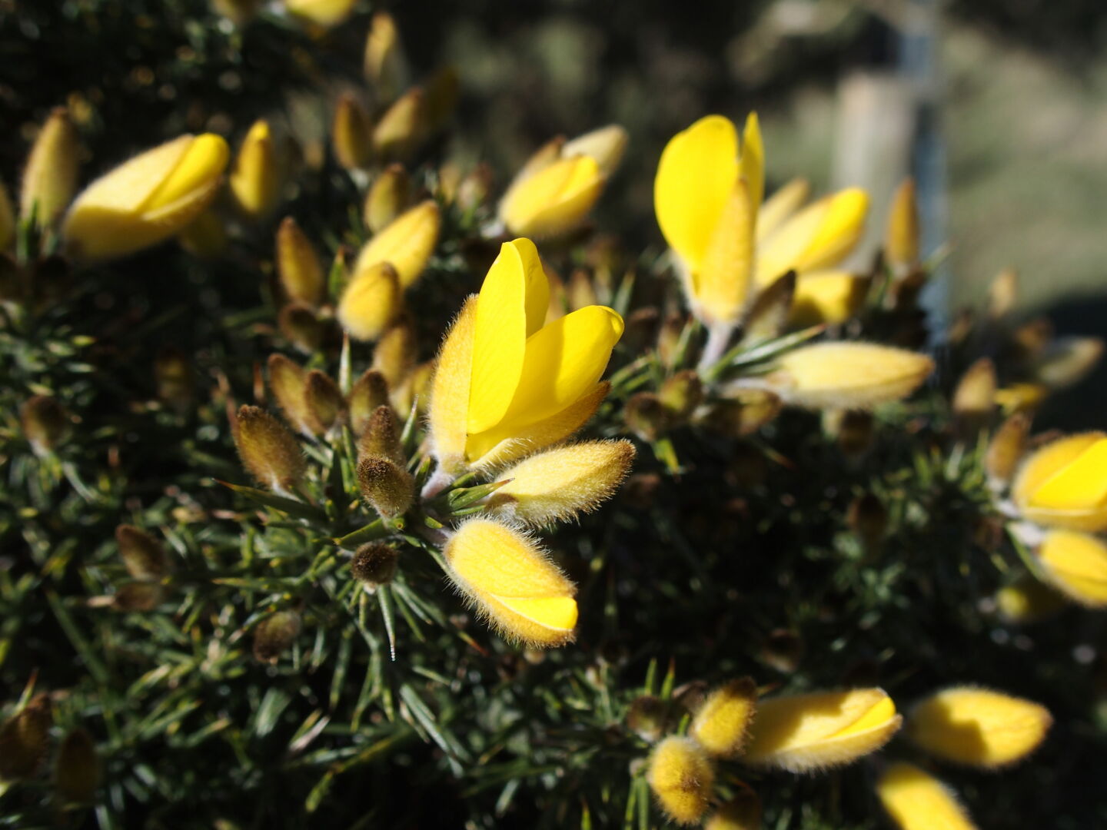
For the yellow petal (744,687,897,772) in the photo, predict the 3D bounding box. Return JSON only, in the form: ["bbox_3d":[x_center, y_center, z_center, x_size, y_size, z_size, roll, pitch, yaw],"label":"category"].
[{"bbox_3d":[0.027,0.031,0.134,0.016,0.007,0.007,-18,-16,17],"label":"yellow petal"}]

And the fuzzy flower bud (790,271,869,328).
[{"bbox_3d":[0.030,-0.013,0.147,0.009,0.006,0.005,-9,0,18],"label":"fuzzy flower bud"}]

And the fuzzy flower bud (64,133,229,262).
[{"bbox_3d":[-0.041,-0.022,0.134,0.017,0.007,0.007,-32,0,12],"label":"fuzzy flower bud"}]

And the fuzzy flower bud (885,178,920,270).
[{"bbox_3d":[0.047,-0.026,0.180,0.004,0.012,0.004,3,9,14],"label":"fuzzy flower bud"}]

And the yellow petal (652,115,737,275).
[{"bbox_3d":[0.014,-0.022,0.132,0.008,0.016,0.004,1,6,11],"label":"yellow petal"}]

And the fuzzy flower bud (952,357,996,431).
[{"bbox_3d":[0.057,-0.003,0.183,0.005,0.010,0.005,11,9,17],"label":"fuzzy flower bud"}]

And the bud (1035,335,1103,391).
[{"bbox_3d":[0.067,-0.007,0.175,0.010,0.006,0.006,-30,0,0],"label":"bud"}]

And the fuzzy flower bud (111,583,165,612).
[{"bbox_3d":[-0.042,0.018,0.135,0.006,0.003,0.003,-9,0,-17],"label":"fuzzy flower bud"}]

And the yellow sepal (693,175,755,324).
[{"bbox_3d":[0.018,-0.017,0.138,0.005,0.015,0.005,12,3,0],"label":"yellow sepal"}]

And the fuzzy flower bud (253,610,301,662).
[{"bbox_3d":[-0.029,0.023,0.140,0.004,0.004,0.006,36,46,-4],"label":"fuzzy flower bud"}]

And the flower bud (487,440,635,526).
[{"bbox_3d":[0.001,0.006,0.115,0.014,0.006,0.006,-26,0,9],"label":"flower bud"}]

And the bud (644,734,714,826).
[{"bbox_3d":[0.011,0.031,0.115,0.005,0.007,0.011,-12,9,-16],"label":"bud"}]

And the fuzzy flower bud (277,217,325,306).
[{"bbox_3d":[-0.026,-0.016,0.137,0.004,0.009,0.004,-12,12,0],"label":"fuzzy flower bud"}]

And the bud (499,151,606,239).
[{"bbox_3d":[0.000,-0.024,0.148,0.013,0.007,0.006,-37,0,6],"label":"bud"}]

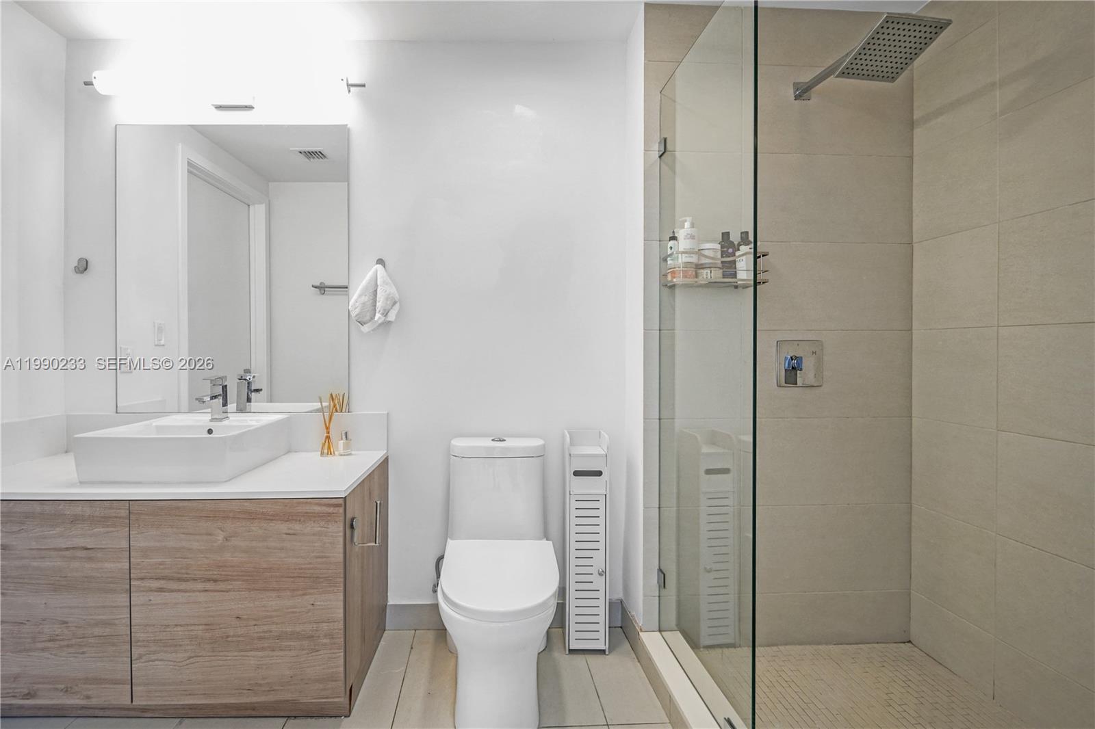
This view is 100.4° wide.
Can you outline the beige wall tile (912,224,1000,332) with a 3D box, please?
[{"bbox_3d":[1.315,-0.270,1.483,0.010,0.307,0.263,0,1,-9],"label":"beige wall tile"}]

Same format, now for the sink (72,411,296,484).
[{"bbox_3d":[-1.203,0.275,1.562,0.460,0.142,0.390,0,1,-3],"label":"sink"}]

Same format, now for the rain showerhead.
[{"bbox_3d":[0.907,-0.893,1.360,0.190,0.180,0.480,0,1,-4],"label":"rain showerhead"}]

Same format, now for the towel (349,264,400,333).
[{"bbox_3d":[-0.660,-0.251,1.735,0.187,0.262,0.075,0,1,-2],"label":"towel"}]

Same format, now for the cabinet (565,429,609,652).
[{"bbox_3d":[0.142,0.650,1.715,0.157,0.787,0.155,0,1,-2],"label":"cabinet"}]

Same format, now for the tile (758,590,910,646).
[{"bbox_3d":[0.983,0.895,1.608,0.595,0.188,0.010,0,1,-2],"label":"tile"}]

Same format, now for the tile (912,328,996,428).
[{"bbox_3d":[1.312,0.038,1.484,0.010,0.307,0.263,0,1,-9],"label":"tile"}]

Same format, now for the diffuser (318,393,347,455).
[{"bbox_3d":[-0.812,0.225,1.695,0.070,0.237,0.066,0,1,-2],"label":"diffuser"}]

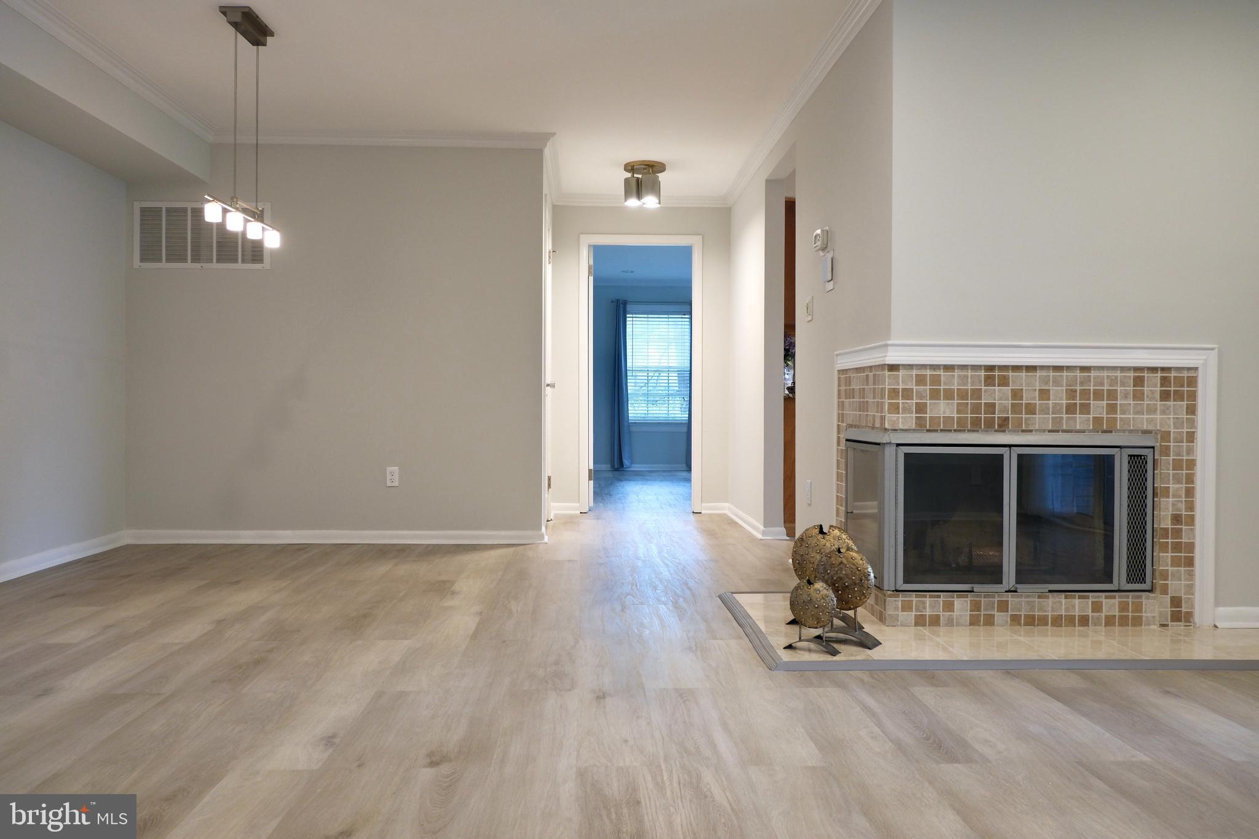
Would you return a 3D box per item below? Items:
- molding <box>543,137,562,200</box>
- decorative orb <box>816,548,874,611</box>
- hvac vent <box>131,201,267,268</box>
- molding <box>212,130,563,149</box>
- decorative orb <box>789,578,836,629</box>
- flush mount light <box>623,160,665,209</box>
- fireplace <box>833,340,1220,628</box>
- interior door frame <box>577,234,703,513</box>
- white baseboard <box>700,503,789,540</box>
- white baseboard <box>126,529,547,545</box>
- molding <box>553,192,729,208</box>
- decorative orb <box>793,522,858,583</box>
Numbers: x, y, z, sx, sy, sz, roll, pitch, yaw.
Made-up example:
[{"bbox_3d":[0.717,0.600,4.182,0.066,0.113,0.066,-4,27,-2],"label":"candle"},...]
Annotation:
[{"bbox_3d":[-0.507,-1.667,6.423,0.079,0.075,1.718,0,1,-2],"label":"molding"},{"bbox_3d":[0.736,0.546,3.217,0.215,0.215,0.090,1,1,36],"label":"decorative orb"},{"bbox_3d":[-2.517,-1.087,5.556,0.789,0.394,0.025,0,1,-2],"label":"hvac vent"},{"bbox_3d":[-1.450,-1.655,5.563,2.038,0.073,0.079,0,1,-2],"label":"molding"},{"bbox_3d":[0.600,0.604,3.085,0.163,0.163,0.069,1,1,32],"label":"decorative orb"},{"bbox_3d":[0.103,-1.553,6.280,0.280,0.283,0.279,0,1,-2],"label":"flush mount light"},{"bbox_3d":[1.492,0.276,3.783,1.147,0.953,0.682,0,1,-2],"label":"fireplace"},{"bbox_3d":[0.086,-0.349,7.353,0.966,2.154,0.133,0,1,-2],"label":"interior door frame"},{"bbox_3d":[0.784,0.702,6.657,0.383,0.081,1.448,0,1,-2],"label":"white baseboard"},{"bbox_3d":[-1.724,0.700,5.610,2.467,0.085,0.027,0,1,-2],"label":"white baseboard"},{"bbox_3d":[0.104,-1.681,7.270,1.365,0.071,0.079,0,1,-2],"label":"molding"},{"bbox_3d":[0.713,0.504,3.431,0.250,0.250,0.105,1,1,26],"label":"decorative orb"}]

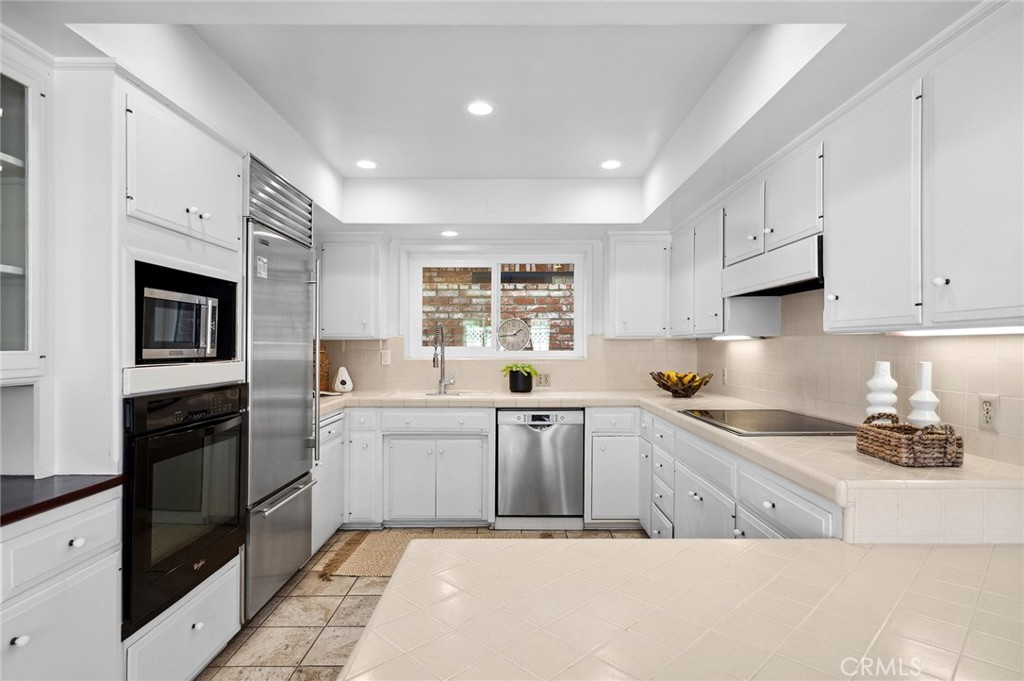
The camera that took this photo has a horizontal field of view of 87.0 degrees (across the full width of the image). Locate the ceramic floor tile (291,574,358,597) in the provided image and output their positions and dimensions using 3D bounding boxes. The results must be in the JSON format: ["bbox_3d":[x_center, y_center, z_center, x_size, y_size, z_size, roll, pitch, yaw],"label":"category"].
[{"bbox_3d":[-1.007,1.327,2.935,0.300,0.012,0.292,0,0,0],"label":"ceramic floor tile"}]

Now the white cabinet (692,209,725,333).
[{"bbox_3d":[1.302,-0.375,3.155,0.330,0.670,0.475,0,0,0],"label":"white cabinet"}]

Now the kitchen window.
[{"bbox_3d":[-0.120,-0.291,4.373,1.455,0.870,0.120,0,0,0],"label":"kitchen window"}]

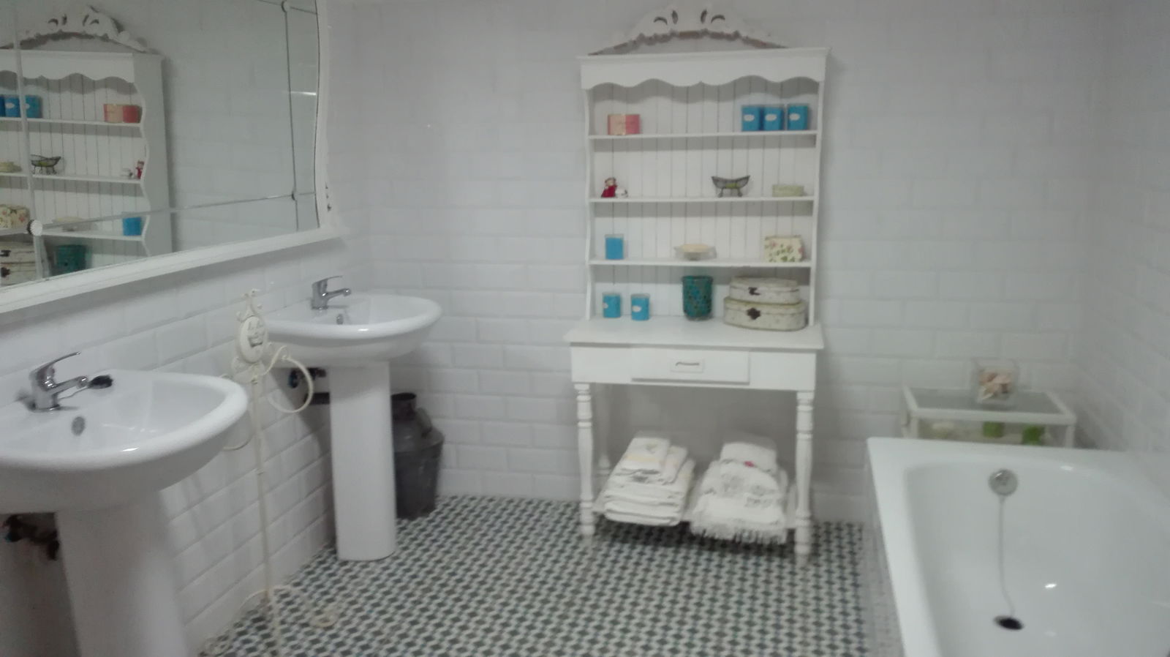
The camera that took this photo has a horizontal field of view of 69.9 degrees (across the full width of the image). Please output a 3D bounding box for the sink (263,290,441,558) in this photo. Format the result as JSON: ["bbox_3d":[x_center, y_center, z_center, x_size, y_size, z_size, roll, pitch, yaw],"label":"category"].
[{"bbox_3d":[-0.661,0.359,2.727,0.510,0.865,0.620,2,12,14],"label":"sink"}]

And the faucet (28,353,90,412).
[{"bbox_3d":[-1.048,0.104,1.663,0.142,0.118,0.052,2,12,14],"label":"faucet"}]

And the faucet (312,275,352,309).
[{"bbox_3d":[-0.786,-0.116,2.629,0.140,0.115,0.052,2,12,14],"label":"faucet"}]

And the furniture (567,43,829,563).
[{"bbox_3d":[0.369,-0.073,2.808,0.810,1.640,0.370,1,12,11],"label":"furniture"}]

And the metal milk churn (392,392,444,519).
[{"bbox_3d":[-0.679,0.480,3.172,0.270,0.455,0.270,2,12,14],"label":"metal milk churn"}]

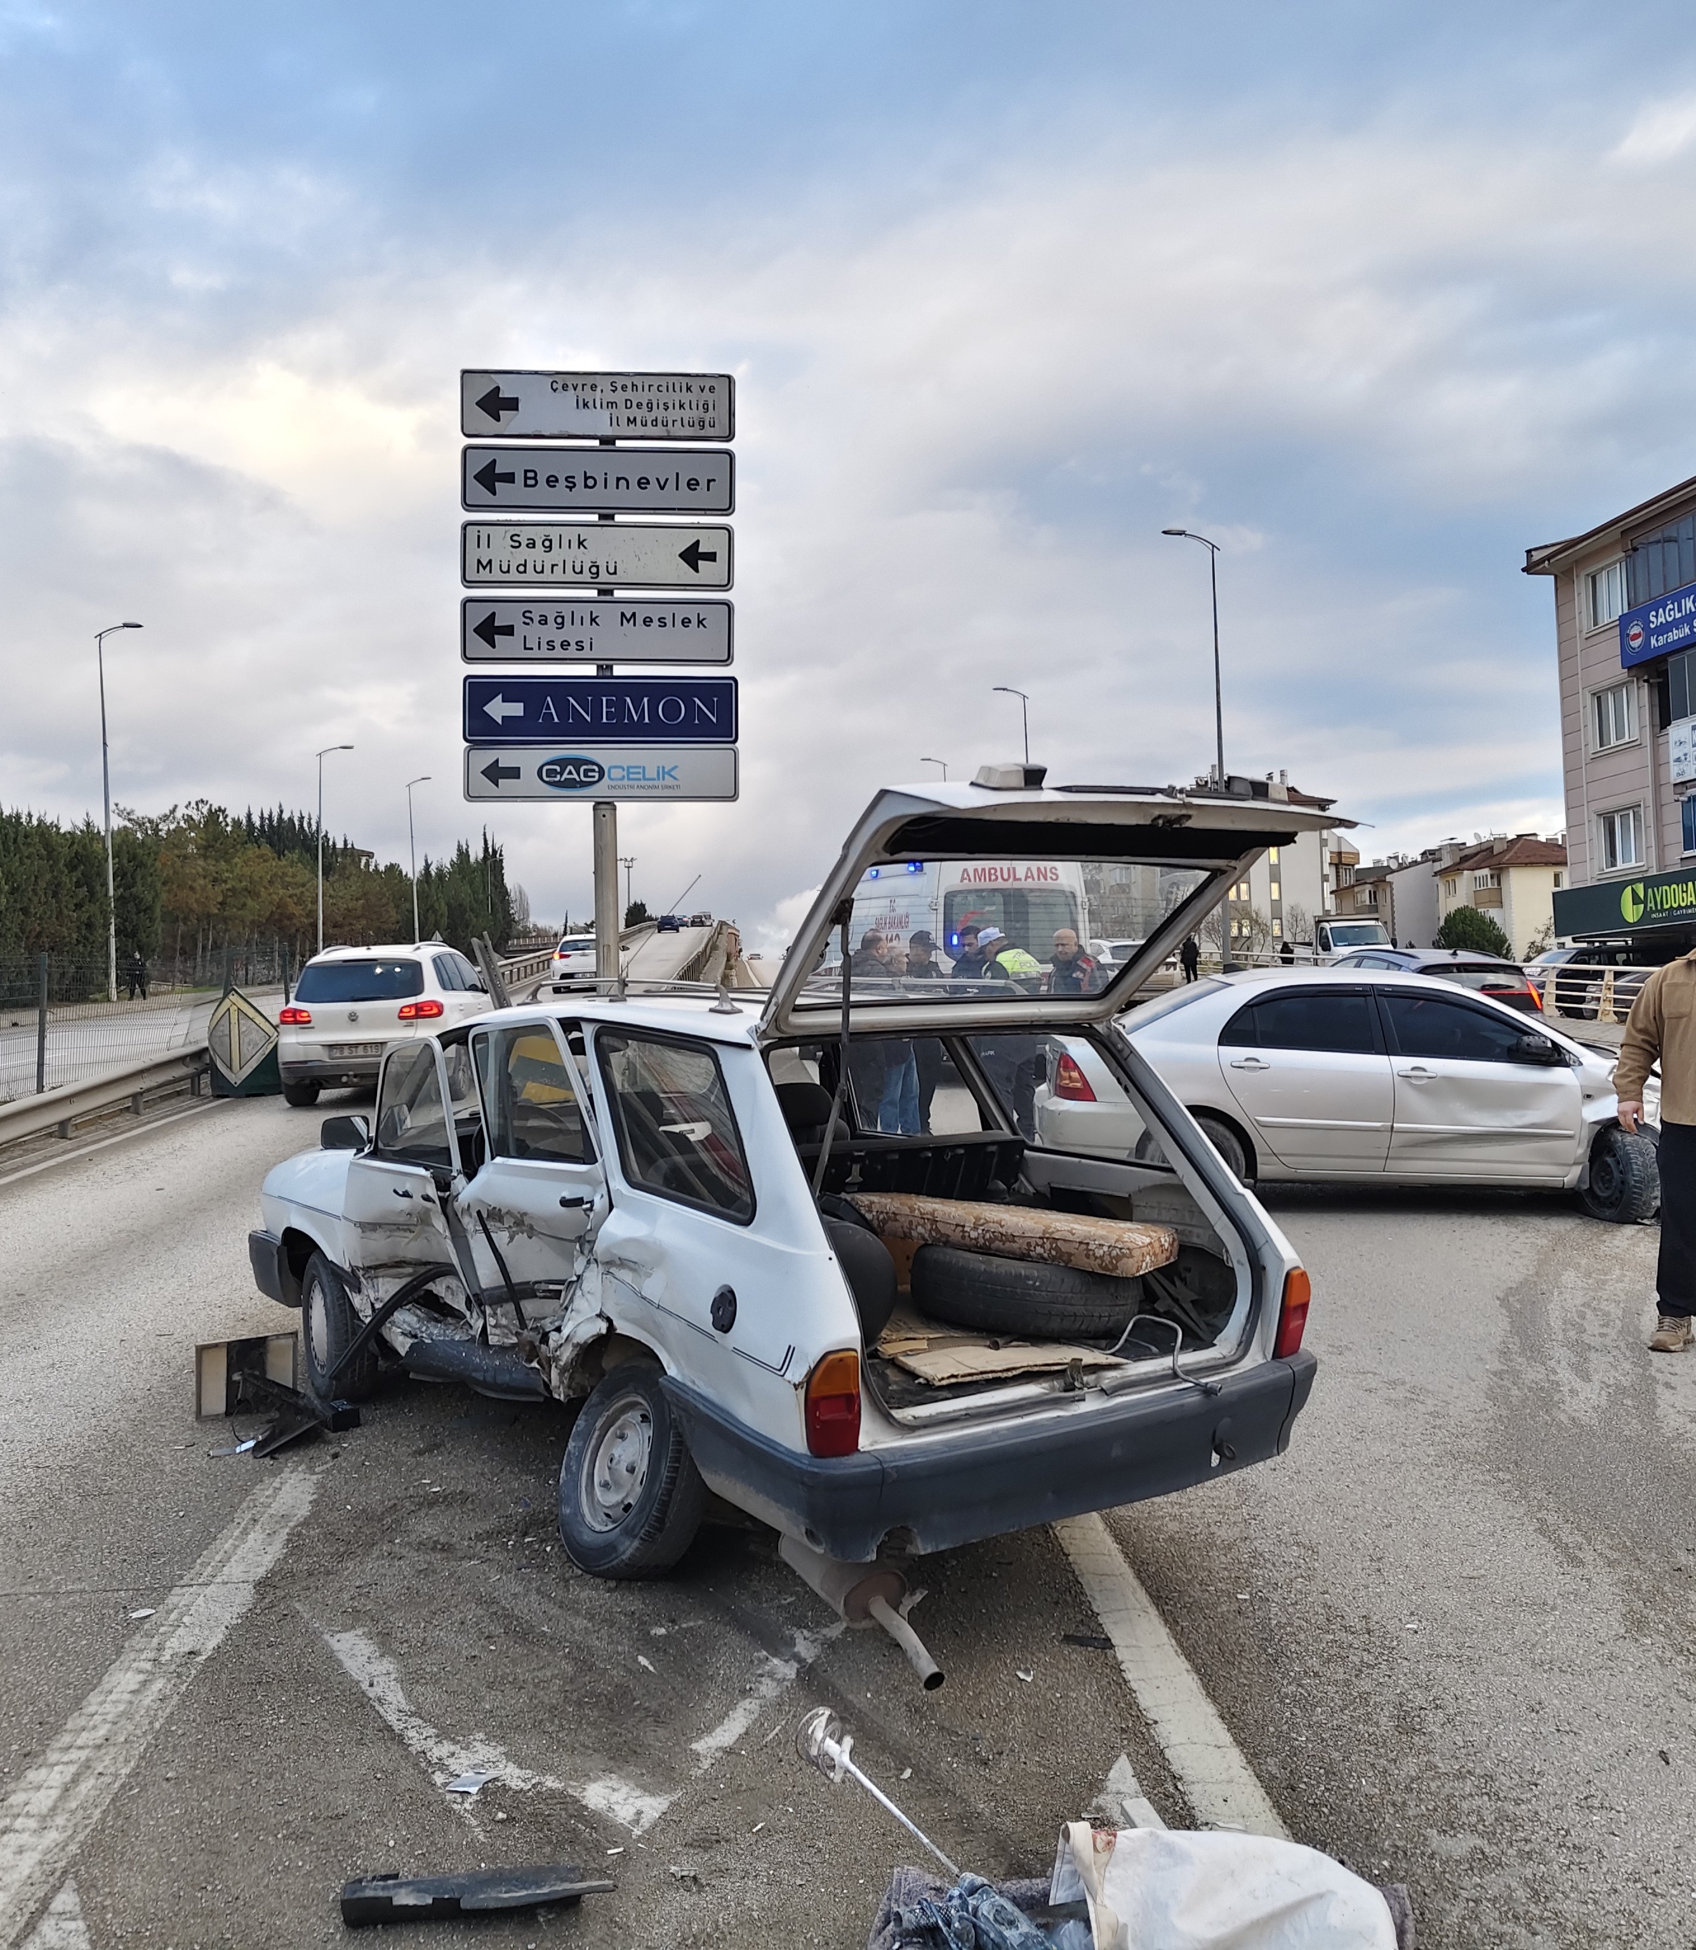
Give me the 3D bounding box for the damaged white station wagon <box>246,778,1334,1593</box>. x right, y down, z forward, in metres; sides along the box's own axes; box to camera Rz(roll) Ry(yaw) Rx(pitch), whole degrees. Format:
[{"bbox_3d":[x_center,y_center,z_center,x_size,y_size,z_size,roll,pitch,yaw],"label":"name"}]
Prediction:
[{"bbox_3d":[-0.538,0.596,6.044,1.680,2.000,4.330,-1,1,-34],"label":"damaged white station wagon"}]

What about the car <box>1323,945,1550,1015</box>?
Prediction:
[{"bbox_3d":[7.000,0.444,23.100,1.800,1.550,4.300,-2,-1,-9],"label":"car"}]

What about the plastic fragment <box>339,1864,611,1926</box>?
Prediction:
[{"bbox_3d":[-0.666,1.642,3.217,0.480,0.055,0.100,-2,1,-6],"label":"plastic fragment"}]

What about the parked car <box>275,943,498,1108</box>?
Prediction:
[{"bbox_3d":[-4.998,0.520,19.888,1.810,1.690,4.430,-1,0,-6],"label":"parked car"}]

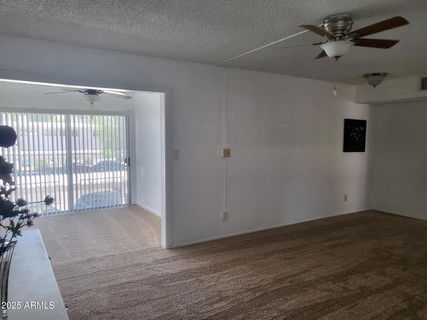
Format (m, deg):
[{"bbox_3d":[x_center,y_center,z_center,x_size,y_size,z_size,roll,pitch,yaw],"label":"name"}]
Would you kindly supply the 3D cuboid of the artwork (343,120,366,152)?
[{"bbox_3d":[2.659,-0.458,6.022,0.630,0.605,0.028,-2,5,-31],"label":"artwork"}]

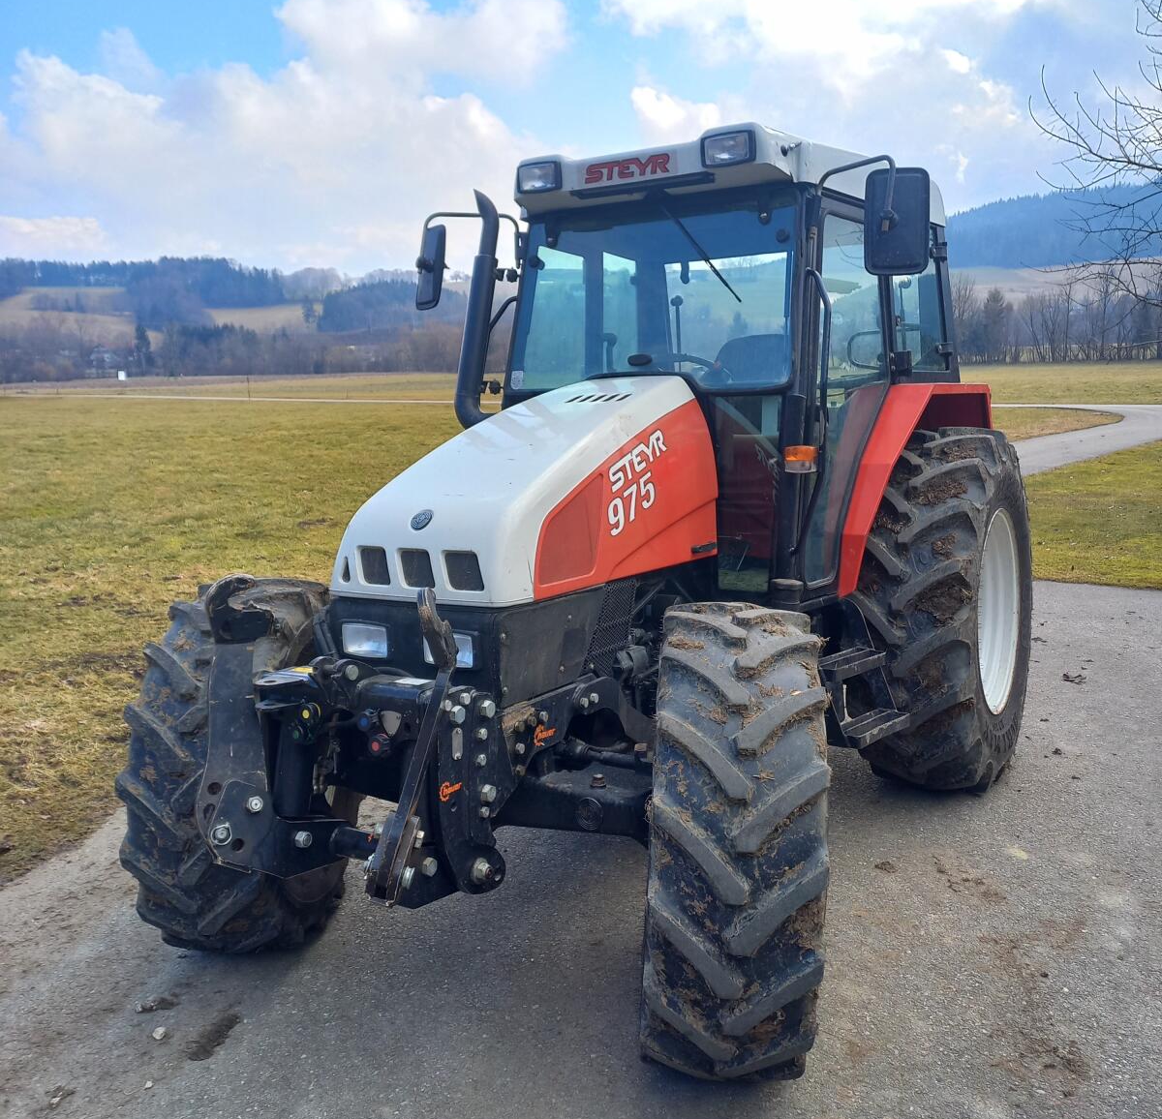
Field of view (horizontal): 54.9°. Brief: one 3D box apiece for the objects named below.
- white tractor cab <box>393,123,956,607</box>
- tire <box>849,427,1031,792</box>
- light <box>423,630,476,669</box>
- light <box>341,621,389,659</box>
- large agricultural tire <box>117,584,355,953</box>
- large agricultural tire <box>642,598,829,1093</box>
[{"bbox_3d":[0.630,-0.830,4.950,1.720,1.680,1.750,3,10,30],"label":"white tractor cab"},{"bbox_3d":[1.613,0.212,4.920,0.465,1.560,1.560,3,10,30],"label":"tire"},{"bbox_3d":[-0.347,0.244,3.085,0.170,0.095,0.090,3,10,30],"label":"light"},{"bbox_3d":[-0.603,0.230,3.230,0.170,0.095,0.090,3,10,30],"label":"light"},{"bbox_3d":[-1.080,0.674,3.820,0.390,1.210,1.210,-1,9,9],"label":"large agricultural tire"},{"bbox_3d":[0.385,0.731,2.980,0.390,1.215,1.215,-1,9,5],"label":"large agricultural tire"}]

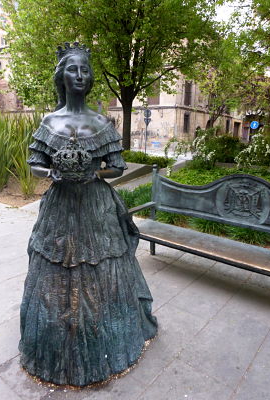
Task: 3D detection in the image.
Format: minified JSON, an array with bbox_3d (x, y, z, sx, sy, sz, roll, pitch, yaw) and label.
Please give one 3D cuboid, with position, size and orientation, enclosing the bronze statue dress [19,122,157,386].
[{"bbox_3d":[-0.345,0.229,1.915,0.951,1.444,0.987,0,15,-4],"label":"bronze statue dress"}]

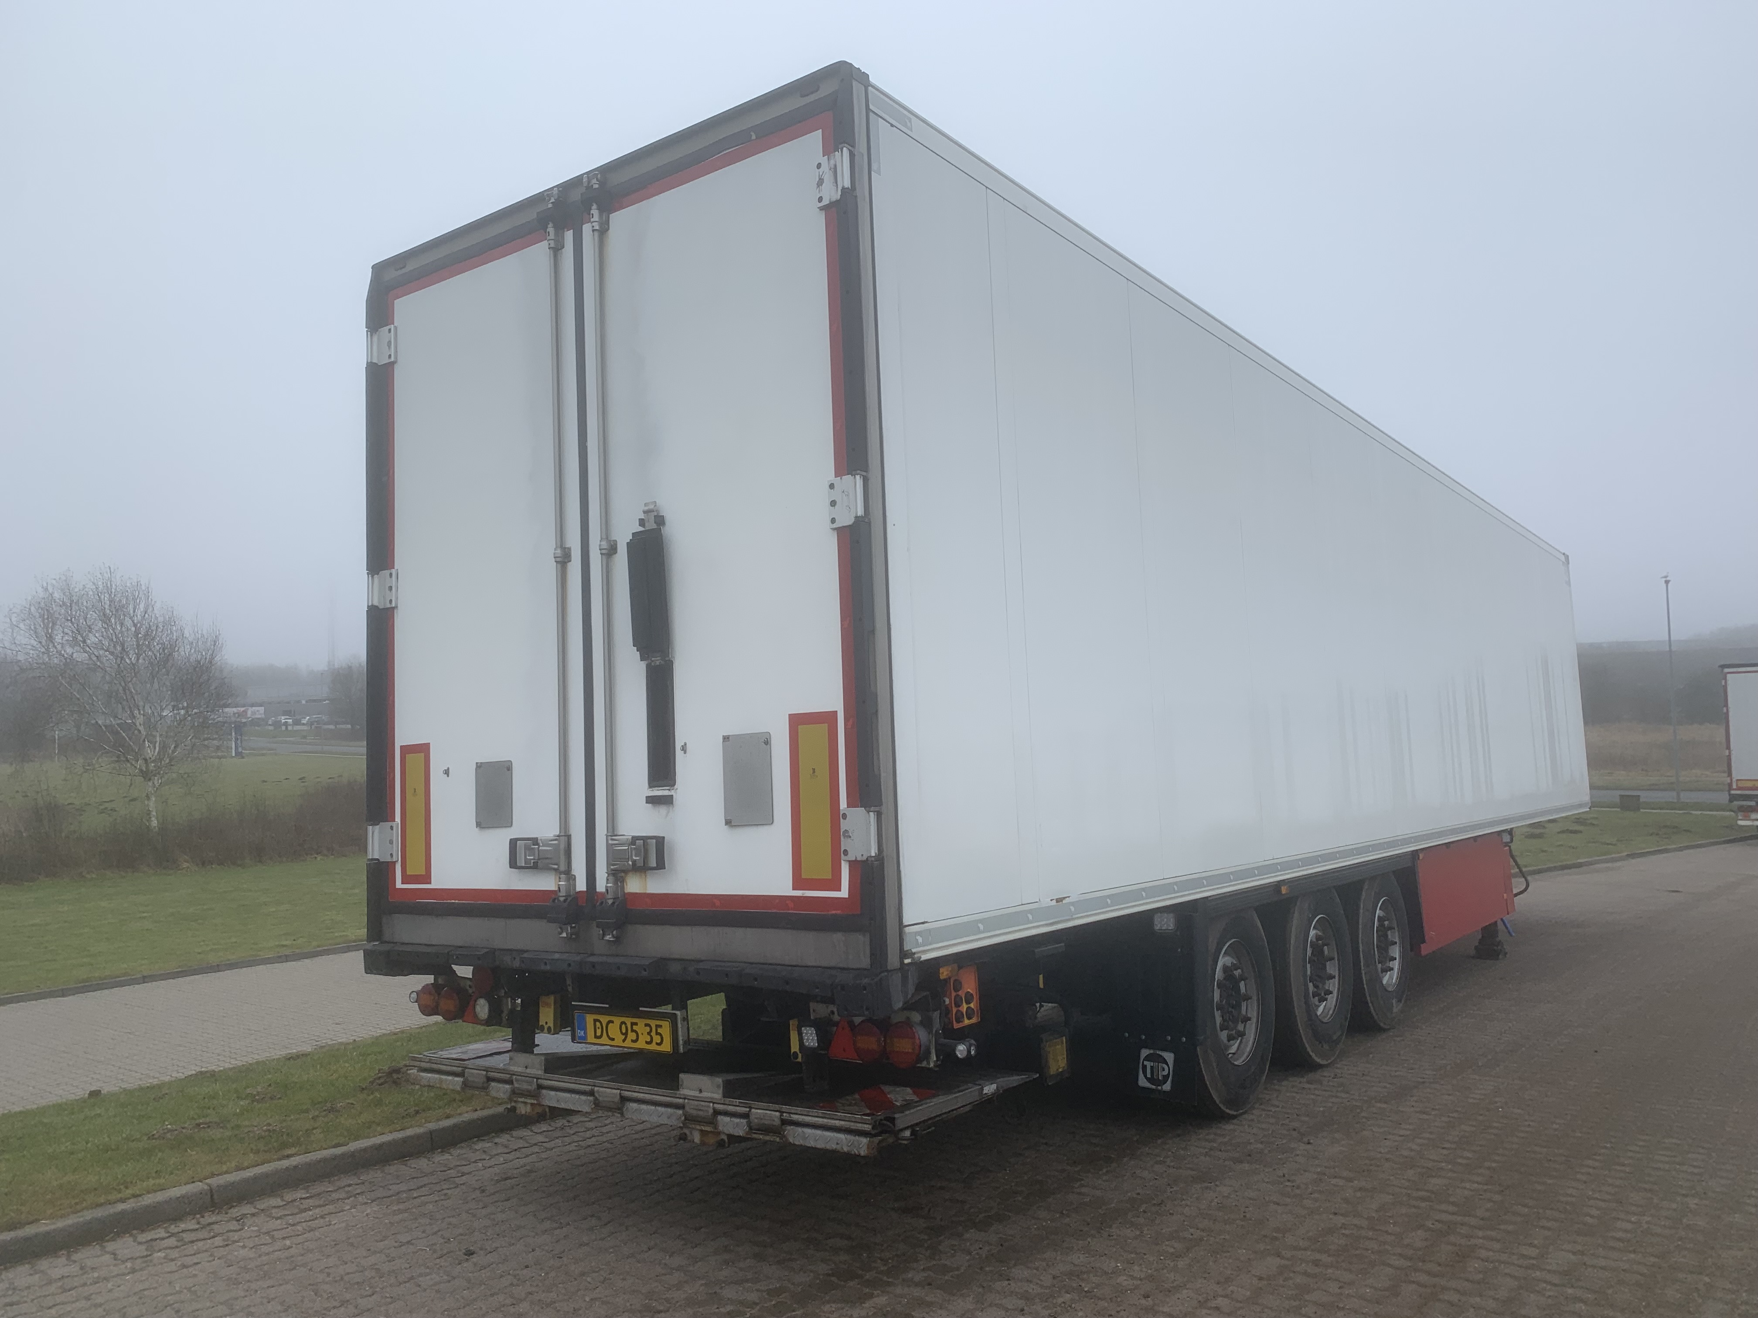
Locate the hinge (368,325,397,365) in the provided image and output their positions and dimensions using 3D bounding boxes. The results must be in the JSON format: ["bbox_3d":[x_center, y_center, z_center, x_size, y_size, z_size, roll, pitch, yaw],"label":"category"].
[{"bbox_3d":[-2.124,-1.332,5.649,0.157,0.160,0.047,-6,-7,36],"label":"hinge"}]

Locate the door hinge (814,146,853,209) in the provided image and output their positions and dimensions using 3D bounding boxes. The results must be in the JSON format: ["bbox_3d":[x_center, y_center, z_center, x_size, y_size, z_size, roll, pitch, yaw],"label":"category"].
[{"bbox_3d":[-0.141,-1.543,4.221,0.157,0.160,0.047,-6,-7,36],"label":"door hinge"}]

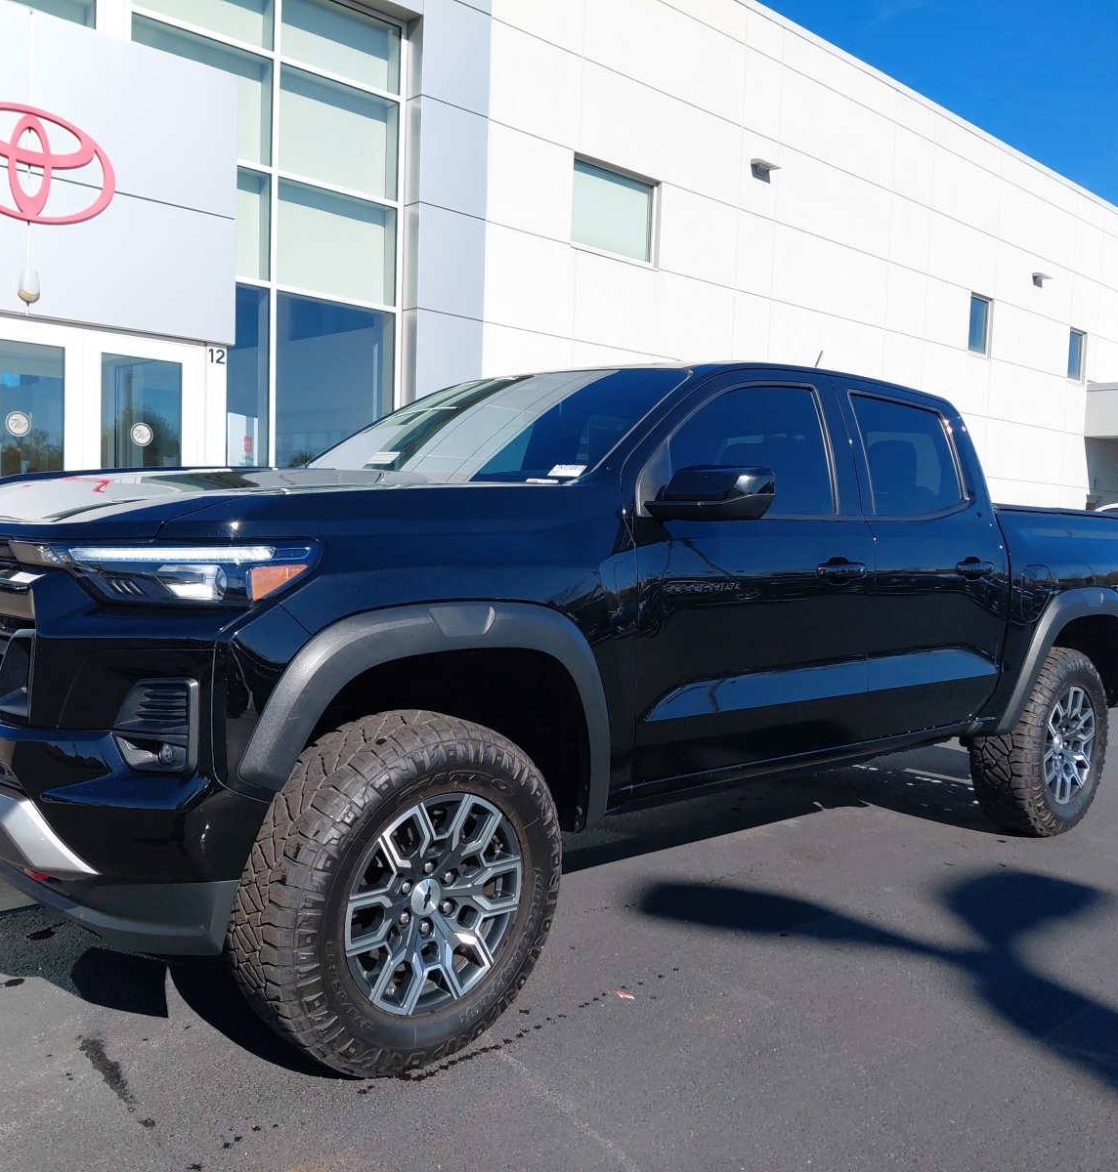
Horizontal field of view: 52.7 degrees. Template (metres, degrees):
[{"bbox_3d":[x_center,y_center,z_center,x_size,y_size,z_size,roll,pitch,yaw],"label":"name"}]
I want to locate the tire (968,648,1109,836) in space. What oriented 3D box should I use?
[{"bbox_3d":[2.086,0.665,4.886,0.800,0.800,0.275,-1,5,-43],"label":"tire"}]

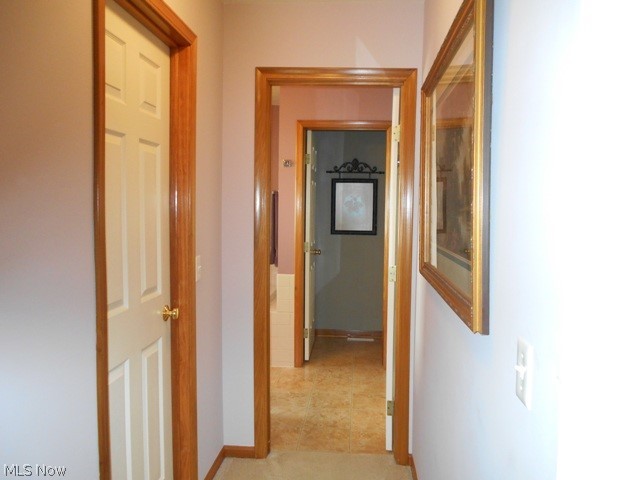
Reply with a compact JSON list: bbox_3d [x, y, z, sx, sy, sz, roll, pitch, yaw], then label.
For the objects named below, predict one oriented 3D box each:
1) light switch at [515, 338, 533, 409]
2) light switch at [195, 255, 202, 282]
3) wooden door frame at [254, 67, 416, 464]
[{"bbox_3d":[0.361,0.238,0.862,0.020,0.115,0.071,1,3,5],"label":"light switch"},{"bbox_3d":[-0.553,0.133,2.203,0.020,0.115,0.071,1,3,5],"label":"light switch"},{"bbox_3d":[0.075,0.159,2.638,0.849,2.125,0.130,1,3,5],"label":"wooden door frame"}]

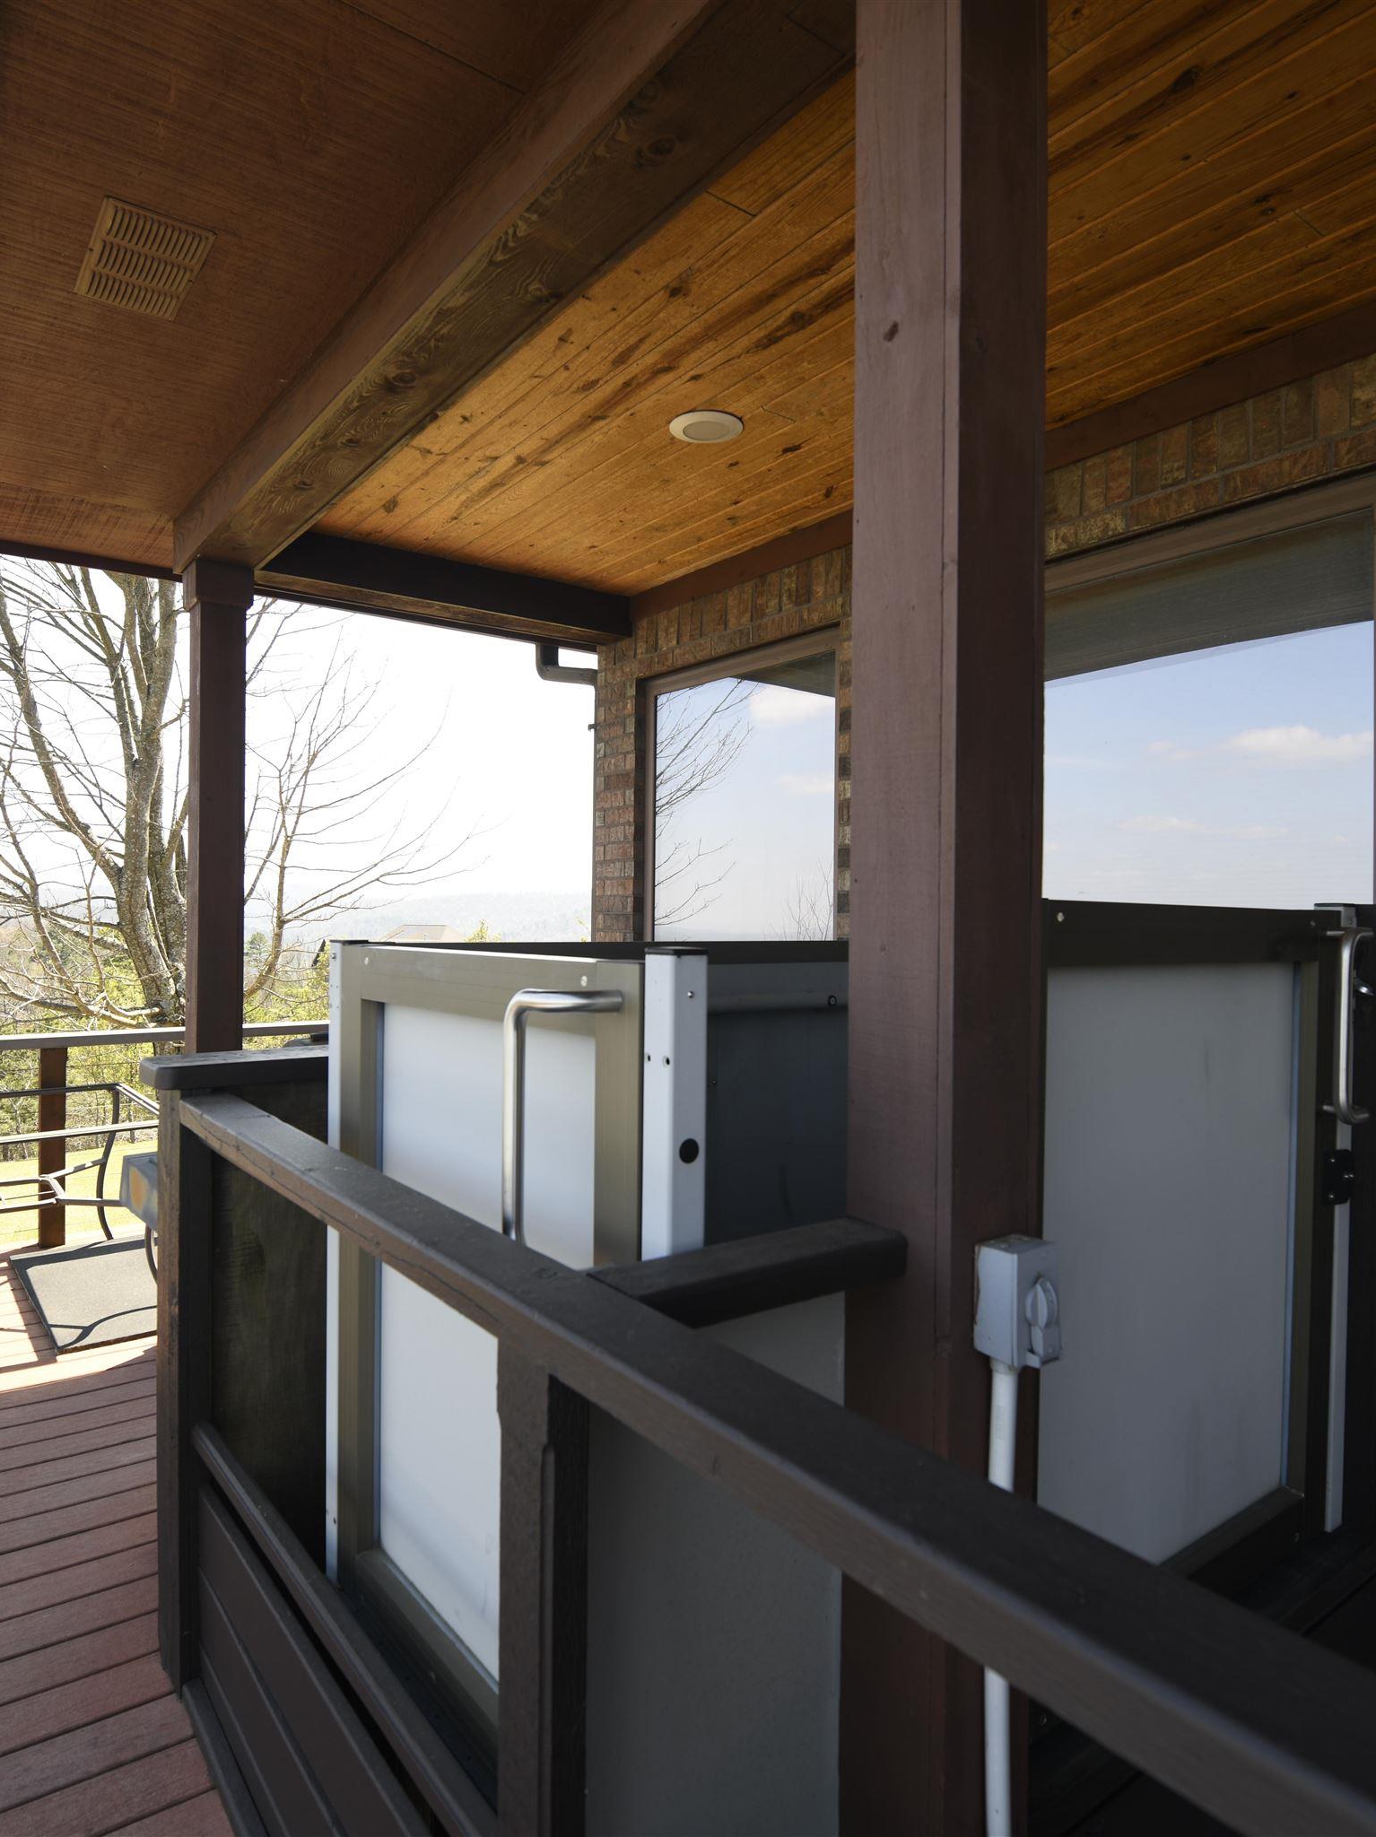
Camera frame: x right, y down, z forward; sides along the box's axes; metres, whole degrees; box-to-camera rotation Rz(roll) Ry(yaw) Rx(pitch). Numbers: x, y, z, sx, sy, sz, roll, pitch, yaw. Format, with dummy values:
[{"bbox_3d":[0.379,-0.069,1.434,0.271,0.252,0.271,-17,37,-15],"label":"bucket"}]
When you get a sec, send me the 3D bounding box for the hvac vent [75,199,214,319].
[{"bbox_3d":[-1.166,-1.404,2.293,0.204,0.020,0.410,1,0,-38],"label":"hvac vent"}]

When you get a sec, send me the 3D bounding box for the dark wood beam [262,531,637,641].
[{"bbox_3d":[-0.974,-1.375,4.491,1.640,0.178,0.185,0,1,-36],"label":"dark wood beam"}]

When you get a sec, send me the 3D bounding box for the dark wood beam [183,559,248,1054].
[{"bbox_3d":[-1.732,0.034,3.933,0.172,2.635,0.172,1,0,-38],"label":"dark wood beam"}]

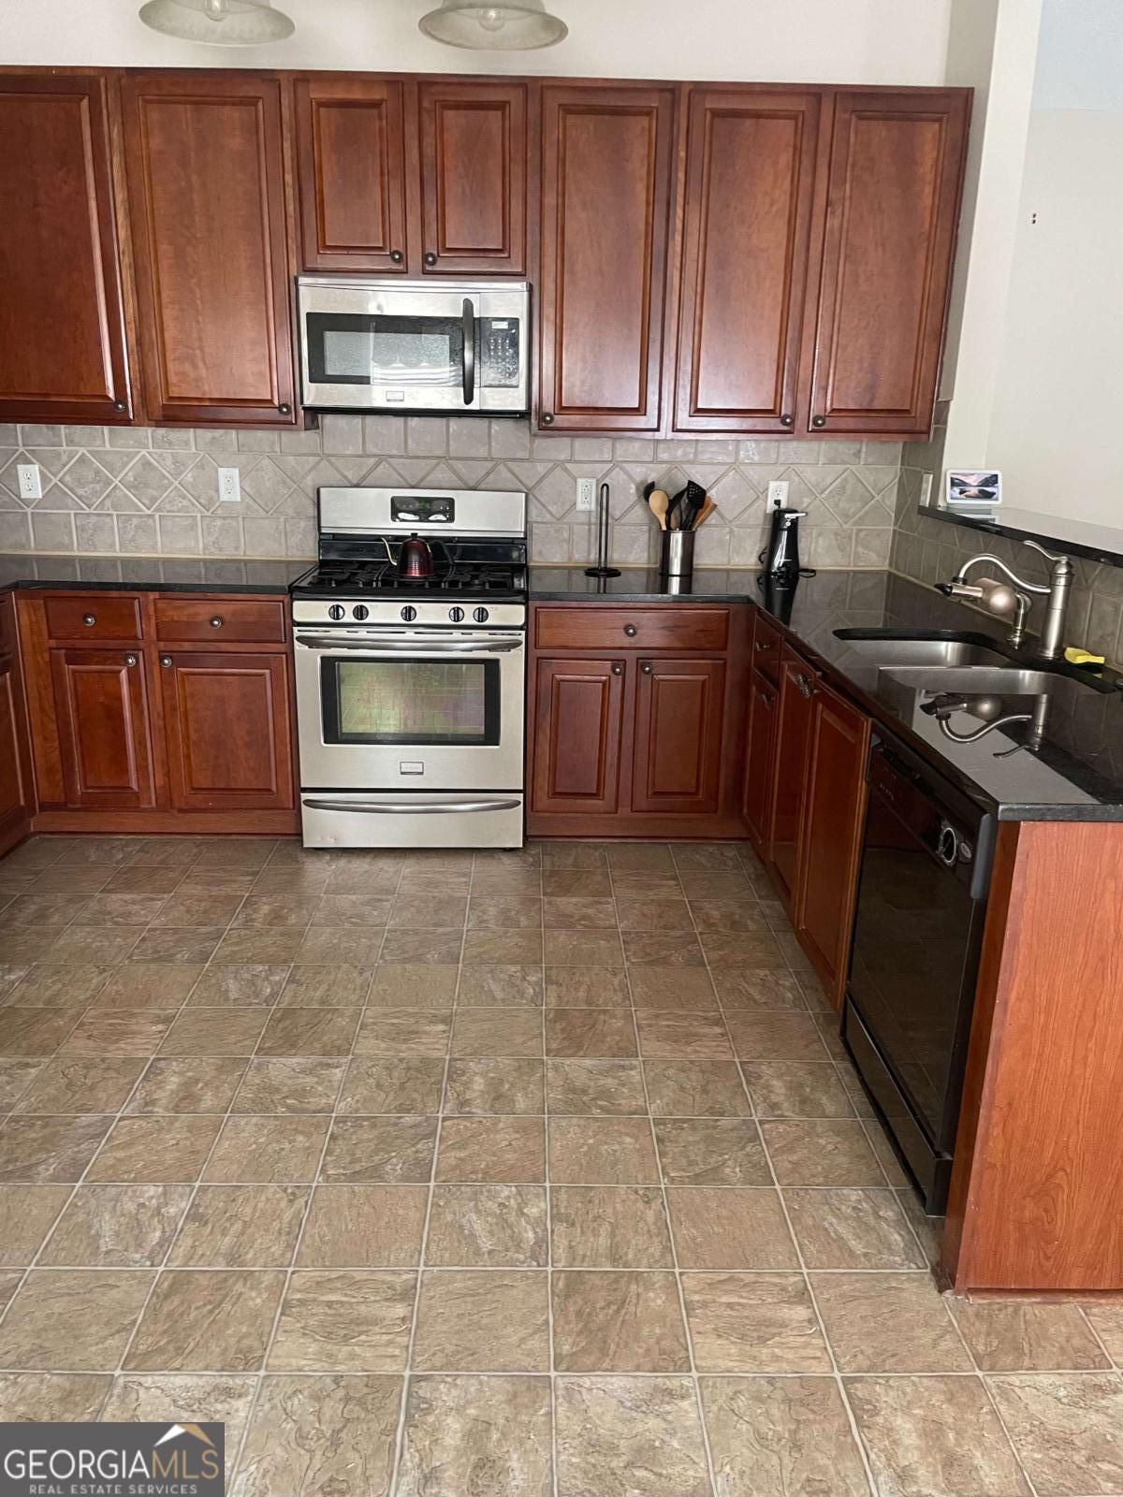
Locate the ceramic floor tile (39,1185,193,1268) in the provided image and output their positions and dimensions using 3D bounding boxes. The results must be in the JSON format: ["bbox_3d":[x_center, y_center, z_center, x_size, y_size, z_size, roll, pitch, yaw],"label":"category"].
[{"bbox_3d":[-0.832,0.901,2.115,0.228,0.010,0.227,1,17,-2],"label":"ceramic floor tile"}]

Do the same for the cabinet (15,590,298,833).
[{"bbox_3d":[-1.357,-0.177,4.083,0.896,0.867,0.623,1,17,-1],"label":"cabinet"}]

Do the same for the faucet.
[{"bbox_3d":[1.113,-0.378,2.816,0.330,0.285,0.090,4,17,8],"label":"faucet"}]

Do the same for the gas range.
[{"bbox_3d":[-0.506,-0.292,4.009,0.758,1.185,0.693,1,17,-2],"label":"gas range"}]

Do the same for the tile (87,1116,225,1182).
[{"bbox_3d":[-0.829,0.828,2.312,0.226,0.010,0.226,1,17,-2],"label":"tile"}]

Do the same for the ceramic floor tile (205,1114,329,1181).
[{"bbox_3d":[-0.607,0.836,2.344,0.222,0.010,0.222,1,17,-2],"label":"ceramic floor tile"}]

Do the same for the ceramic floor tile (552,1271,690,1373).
[{"bbox_3d":[0.097,0.970,1.901,0.226,0.010,0.226,1,17,-2],"label":"ceramic floor tile"}]

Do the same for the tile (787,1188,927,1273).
[{"bbox_3d":[0.548,0.909,2.134,0.226,0.010,0.226,1,17,-2],"label":"tile"}]

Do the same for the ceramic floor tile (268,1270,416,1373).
[{"bbox_3d":[-0.365,0.974,1.910,0.222,0.010,0.222,1,17,-2],"label":"ceramic floor tile"}]

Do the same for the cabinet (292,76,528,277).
[{"bbox_3d":[-0.477,-1.861,3.744,0.759,0.601,0.325,1,17,-1],"label":"cabinet"}]

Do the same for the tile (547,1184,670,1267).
[{"bbox_3d":[0.091,0.904,2.120,0.226,0.010,0.226,1,17,-2],"label":"tile"}]

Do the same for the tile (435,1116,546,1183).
[{"bbox_3d":[-0.145,0.844,2.355,0.228,0.010,0.227,1,17,-2],"label":"tile"}]

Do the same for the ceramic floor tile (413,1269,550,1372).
[{"bbox_3d":[-0.132,0.967,1.895,0.226,0.010,0.226,1,17,-2],"label":"ceramic floor tile"}]

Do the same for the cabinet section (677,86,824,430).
[{"bbox_3d":[0.600,-1.621,3.838,0.428,1.059,0.336,1,17,0],"label":"cabinet section"}]

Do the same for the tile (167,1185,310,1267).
[{"bbox_3d":[-0.594,0.896,2.100,0.226,0.010,0.226,1,17,-2],"label":"tile"}]

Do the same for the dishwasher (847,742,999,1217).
[{"bbox_3d":[0.958,0.430,2.218,0.603,0.843,0.601,1,17,-2],"label":"dishwasher"}]

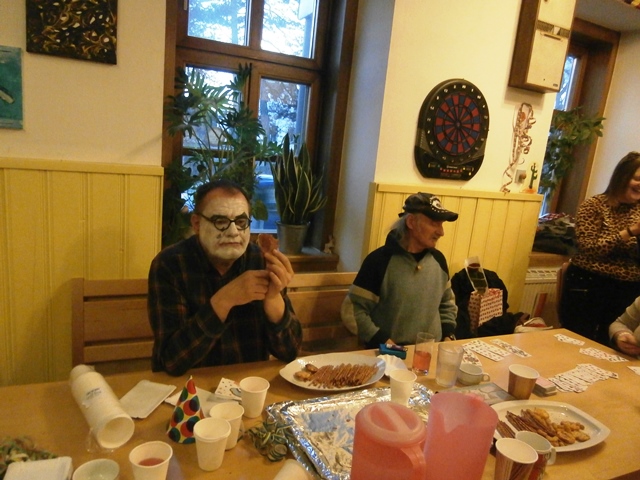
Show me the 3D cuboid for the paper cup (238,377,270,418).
[{"bbox_3d":[-0.162,0.391,1.097,0.073,0.078,0.073,5,11,-1],"label":"paper cup"}]

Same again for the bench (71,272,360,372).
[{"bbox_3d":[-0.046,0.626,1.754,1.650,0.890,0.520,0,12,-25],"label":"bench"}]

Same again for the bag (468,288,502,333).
[{"bbox_3d":[0.779,0.354,2.145,0.175,0.220,0.080,-4,15,-40],"label":"bag"}]

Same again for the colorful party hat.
[{"bbox_3d":[-0.294,0.372,1.006,0.095,0.134,0.095,0,12,-24],"label":"colorful party hat"}]

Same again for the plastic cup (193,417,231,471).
[{"bbox_3d":[-0.223,0.425,0.916,0.075,0.078,0.075,0,12,-24],"label":"plastic cup"}]

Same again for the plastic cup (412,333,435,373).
[{"bbox_3d":[0.325,0.359,1.391,0.055,0.117,0.055,5,11,-1],"label":"plastic cup"}]

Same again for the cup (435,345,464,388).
[{"bbox_3d":[0.391,0.381,1.346,0.075,0.112,0.075,5,11,-1],"label":"cup"}]

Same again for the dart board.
[{"bbox_3d":[0.655,-0.535,2.170,0.415,0.488,0.036,0,12,-24],"label":"dart board"}]

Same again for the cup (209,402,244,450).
[{"bbox_3d":[-0.205,0.412,0.974,0.074,0.078,0.074,5,11,-1],"label":"cup"}]

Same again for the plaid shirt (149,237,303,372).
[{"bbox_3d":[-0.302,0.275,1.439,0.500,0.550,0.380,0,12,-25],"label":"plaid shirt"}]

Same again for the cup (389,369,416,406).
[{"bbox_3d":[0.225,0.409,1.217,0.074,0.077,0.074,5,11,-1],"label":"cup"}]

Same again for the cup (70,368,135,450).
[{"bbox_3d":[-0.522,0.375,1.039,0.075,0.075,0.286,-4,15,-41],"label":"cup"}]

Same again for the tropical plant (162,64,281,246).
[{"bbox_3d":[-0.443,-0.375,2.018,0.560,0.830,0.480,0,12,-24],"label":"tropical plant"}]

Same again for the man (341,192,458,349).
[{"bbox_3d":[0.410,0.472,1.744,0.580,1.250,0.720,0,13,-27],"label":"man"}]

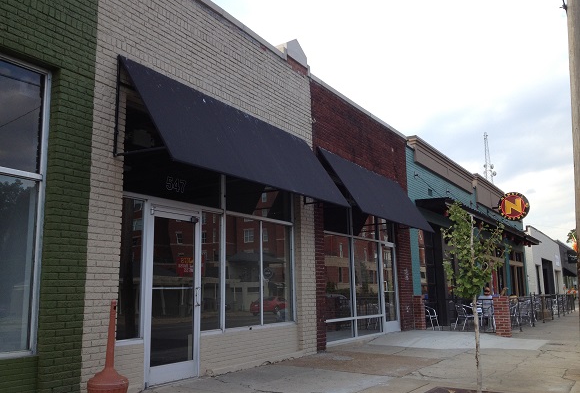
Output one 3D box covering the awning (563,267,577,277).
[{"bbox_3d":[29.233,7.897,61.055,1.100,0.900,5.000,-6,-10,29],"label":"awning"}]

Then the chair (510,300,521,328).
[{"bbox_3d":[6.719,3.544,17.839,0.570,0.750,0.550,-6,-10,29],"label":"chair"}]

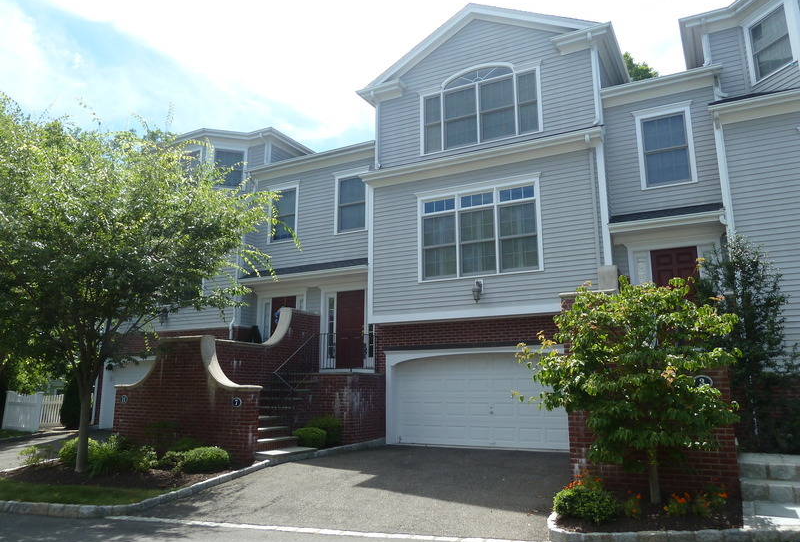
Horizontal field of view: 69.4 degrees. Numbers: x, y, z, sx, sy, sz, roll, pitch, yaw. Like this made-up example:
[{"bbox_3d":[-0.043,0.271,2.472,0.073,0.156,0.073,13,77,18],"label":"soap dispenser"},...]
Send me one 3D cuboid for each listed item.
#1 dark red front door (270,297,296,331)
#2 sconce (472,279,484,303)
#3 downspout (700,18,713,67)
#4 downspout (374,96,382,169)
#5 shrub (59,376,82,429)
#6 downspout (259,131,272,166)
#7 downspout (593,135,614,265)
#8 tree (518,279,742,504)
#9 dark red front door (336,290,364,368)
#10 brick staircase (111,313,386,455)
[{"bbox_3d":[-3.246,1.746,16.177,0.900,2.050,0.080,-6,-14,26],"label":"dark red front door"},{"bbox_3d":[1.752,0.470,12.898,0.180,0.510,0.290,-6,-14,26],"label":"sconce"},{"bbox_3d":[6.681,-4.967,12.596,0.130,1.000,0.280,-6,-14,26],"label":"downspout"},{"bbox_3d":[-0.627,-3.736,15.480,0.130,2.140,0.200,-6,-14,26],"label":"downspout"},{"bbox_3d":[-10.636,4.245,18.624,0.620,1.720,0.620,-6,-14,26],"label":"shrub"},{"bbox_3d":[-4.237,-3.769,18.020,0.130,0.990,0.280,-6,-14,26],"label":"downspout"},{"bbox_3d":[4.256,-1.333,12.075,0.160,2.950,0.130,-6,-14,26],"label":"downspout"},{"bbox_3d":[2.612,1.416,6.943,2.450,2.700,2.000,-6,-14,26],"label":"tree"},{"bbox_3d":[-1.285,1.531,15.203,0.900,2.050,0.080,-6,-14,26],"label":"dark red front door"},{"bbox_3d":[-3.064,2.274,12.952,4.150,3.120,4.400,-6,-13,27],"label":"brick staircase"}]

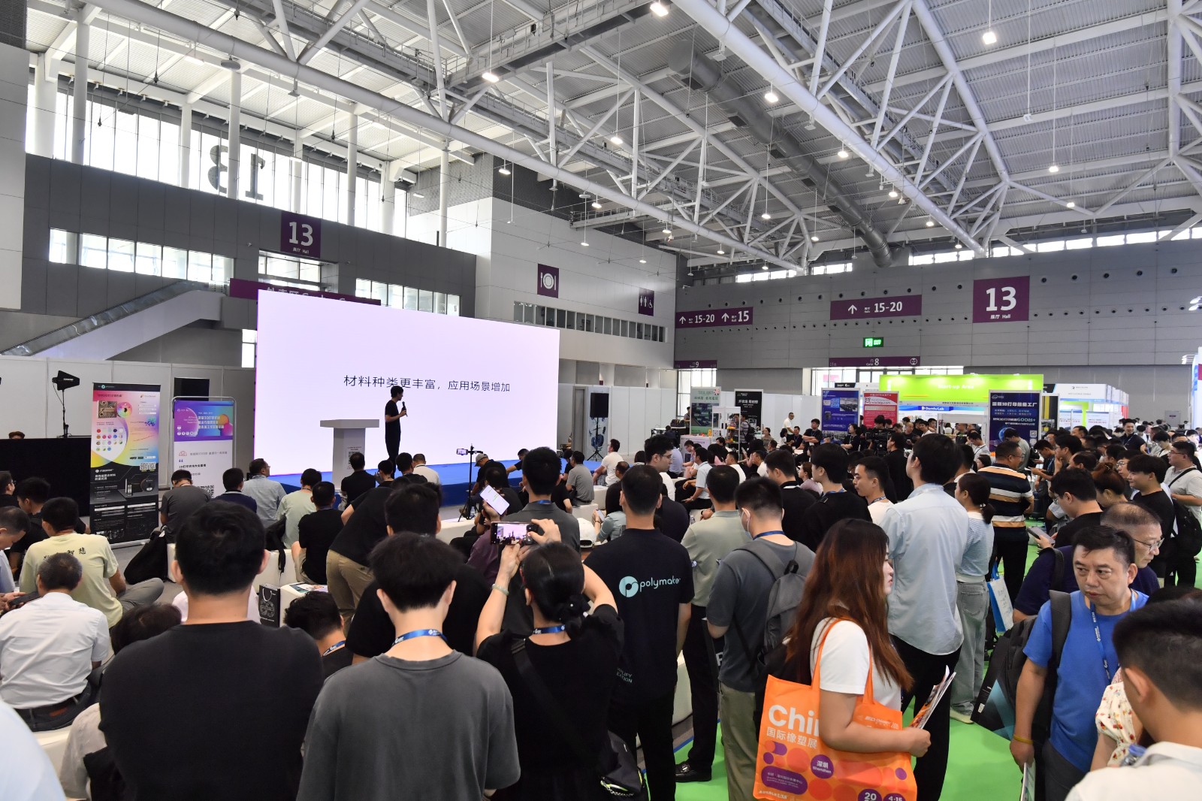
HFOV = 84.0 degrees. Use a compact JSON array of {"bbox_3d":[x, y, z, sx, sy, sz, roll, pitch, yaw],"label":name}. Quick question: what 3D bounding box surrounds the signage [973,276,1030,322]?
[{"bbox_3d":[36.767,-9.212,61.416,4.500,4.000,0.100,2,1,39],"label":"signage"}]

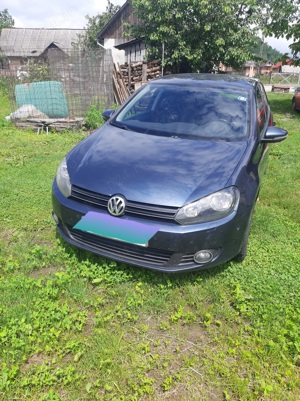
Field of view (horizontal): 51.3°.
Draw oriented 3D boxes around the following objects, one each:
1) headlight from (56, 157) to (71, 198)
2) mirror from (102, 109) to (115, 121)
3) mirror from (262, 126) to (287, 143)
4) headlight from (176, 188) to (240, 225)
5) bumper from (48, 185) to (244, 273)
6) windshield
[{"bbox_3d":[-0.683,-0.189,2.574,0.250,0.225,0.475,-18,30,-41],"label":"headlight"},{"bbox_3d":[-0.457,-0.956,3.572,0.235,0.150,0.160,12,24,21],"label":"mirror"},{"bbox_3d":[1.175,-0.618,2.918,0.235,0.150,0.160,12,24,21],"label":"mirror"},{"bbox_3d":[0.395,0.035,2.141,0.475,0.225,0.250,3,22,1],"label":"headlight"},{"bbox_3d":[-0.170,0.176,2.423,1.730,0.440,0.520,12,24,21],"label":"bumper"},{"bbox_3d":[0.351,-0.923,3.155,1.400,0.140,0.880,12,56,21],"label":"windshield"}]

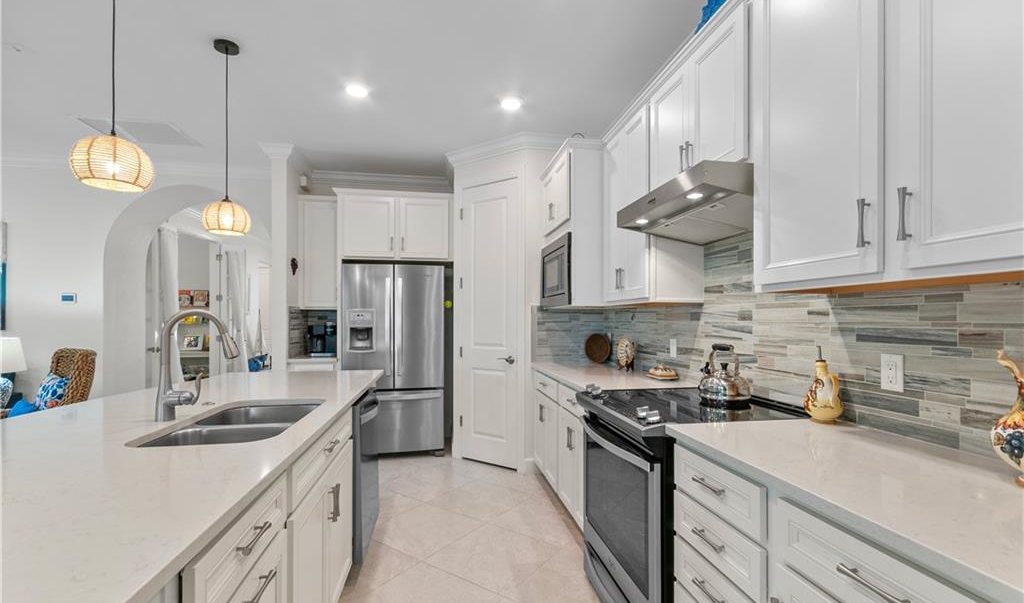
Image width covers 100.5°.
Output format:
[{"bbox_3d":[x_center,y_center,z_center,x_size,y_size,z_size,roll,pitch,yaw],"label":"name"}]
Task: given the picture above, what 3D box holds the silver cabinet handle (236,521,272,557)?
[{"bbox_3d":[-0.571,0.521,0.942,0.035,0.018,0.128,0,-2,-10],"label":"silver cabinet handle"}]

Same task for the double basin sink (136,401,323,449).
[{"bbox_3d":[-1.012,0.565,1.635,0.415,0.200,0.740,0,-2,-10],"label":"double basin sink"}]

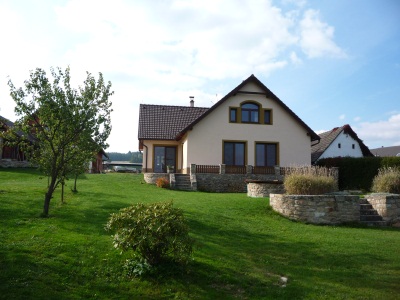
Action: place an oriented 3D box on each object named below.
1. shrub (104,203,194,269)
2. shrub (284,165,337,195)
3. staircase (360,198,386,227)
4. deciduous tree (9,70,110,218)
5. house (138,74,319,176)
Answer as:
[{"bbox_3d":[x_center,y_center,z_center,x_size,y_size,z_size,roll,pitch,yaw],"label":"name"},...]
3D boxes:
[{"bbox_3d":[-0.825,1.348,5.613,1.380,0.990,1.310,1,-4,0],"label":"shrub"},{"bbox_3d":[3.780,1.025,11.861,1.750,0.990,1.350,1,-4,0],"label":"shrub"},{"bbox_3d":[5.300,2.013,11.284,0.880,0.750,1.300,1,-4,-4],"label":"staircase"},{"bbox_3d":[-3.959,-0.276,9.845,2.950,4.220,2.800,1,-4,0],"label":"deciduous tree"},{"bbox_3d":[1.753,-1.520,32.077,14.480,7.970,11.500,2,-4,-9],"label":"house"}]

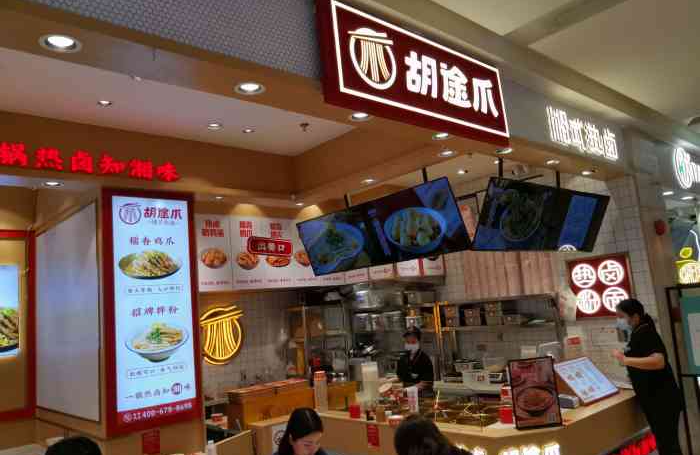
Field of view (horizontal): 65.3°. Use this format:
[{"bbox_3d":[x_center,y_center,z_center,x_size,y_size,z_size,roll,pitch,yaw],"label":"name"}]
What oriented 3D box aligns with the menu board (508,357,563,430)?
[{"bbox_3d":[1.265,1.137,3.771,0.320,0.470,0.025,-4,-16,-7],"label":"menu board"}]

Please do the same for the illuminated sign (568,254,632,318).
[{"bbox_3d":[2.454,0.591,5.313,0.080,0.590,0.580,3,-11,-43],"label":"illuminated sign"}]

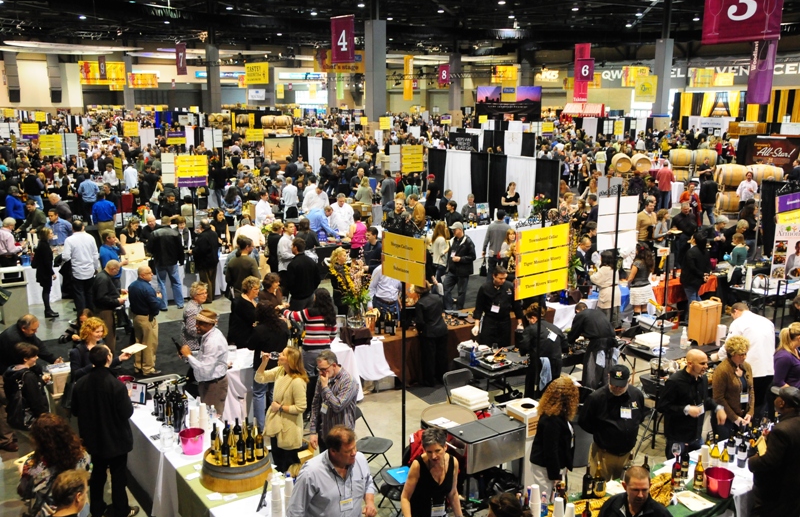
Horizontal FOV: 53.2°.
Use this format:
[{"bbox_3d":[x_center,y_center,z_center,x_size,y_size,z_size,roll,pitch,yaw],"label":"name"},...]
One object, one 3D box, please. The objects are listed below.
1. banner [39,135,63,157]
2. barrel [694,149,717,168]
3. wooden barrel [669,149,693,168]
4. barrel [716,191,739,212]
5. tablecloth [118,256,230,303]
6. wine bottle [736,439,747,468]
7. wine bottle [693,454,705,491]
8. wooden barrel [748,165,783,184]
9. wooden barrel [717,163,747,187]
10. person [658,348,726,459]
[{"bbox_3d":[-11.780,-3.810,27.000,0.710,0.730,0.040,0,12,0],"label":"banner"},{"bbox_3d":[12.491,-4.097,32.600,0.940,0.690,0.690,4,13,18],"label":"barrel"},{"bbox_3d":[12.200,-4.366,34.600,0.910,0.720,0.720,2,12,11],"label":"wooden barrel"},{"bbox_3d":[11.090,-1.880,26.500,0.950,0.700,0.700,0,12,0],"label":"barrel"},{"bbox_3d":[-4.786,0.434,16.742,2.000,0.760,0.800,-7,14,-31],"label":"tablecloth"},{"bbox_3d":[3.154,1.771,7.336,0.079,0.300,0.079,0,12,0],"label":"wine bottle"},{"bbox_3d":[2.642,1.884,7.040,0.080,0.308,0.080,-7,14,-32],"label":"wine bottle"},{"bbox_3d":[11.970,-2.730,26.200,0.950,0.700,0.700,0,12,0],"label":"wooden barrel"},{"bbox_3d":[11.365,-2.833,27.200,0.910,0.720,0.720,2,12,11],"label":"wooden barrel"},{"bbox_3d":[2.915,1.742,8.020,0.570,1.730,0.440,-7,14,-32],"label":"person"}]

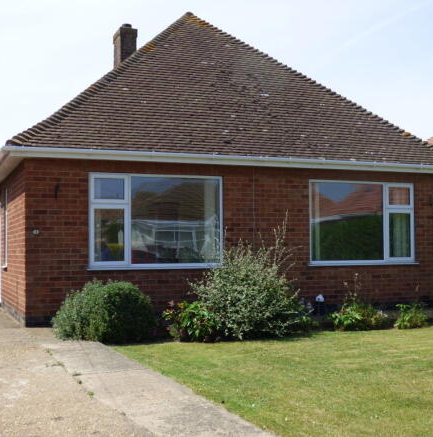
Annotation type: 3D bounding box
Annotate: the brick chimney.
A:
[{"bbox_3d":[-2.554,-4.710,20.240,0.486,1.303,0.788,1,-3,-22],"label":"brick chimney"}]

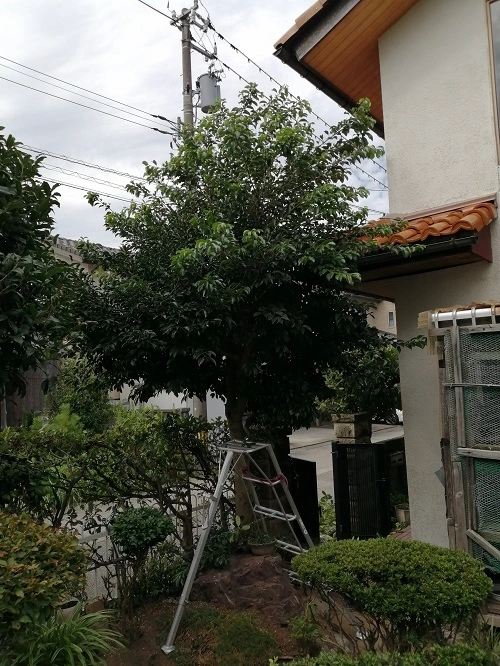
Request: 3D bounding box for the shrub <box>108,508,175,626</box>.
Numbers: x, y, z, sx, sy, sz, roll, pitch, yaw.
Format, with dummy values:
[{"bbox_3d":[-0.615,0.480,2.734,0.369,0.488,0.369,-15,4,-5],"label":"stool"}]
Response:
[{"bbox_3d":[-0.860,1.850,3.950,0.530,0.930,0.500,-2,-4,-11],"label":"shrub"}]

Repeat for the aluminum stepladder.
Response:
[{"bbox_3d":[-0.040,1.570,3.800,1.300,1.420,0.700,1,-6,-40],"label":"aluminum stepladder"}]

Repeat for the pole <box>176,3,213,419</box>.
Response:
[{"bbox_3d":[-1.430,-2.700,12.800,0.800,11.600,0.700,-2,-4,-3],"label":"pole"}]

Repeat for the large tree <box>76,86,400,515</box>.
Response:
[{"bbox_3d":[-0.100,-0.280,4.750,3.050,4.200,2.800,-3,-4,-2],"label":"large tree"}]

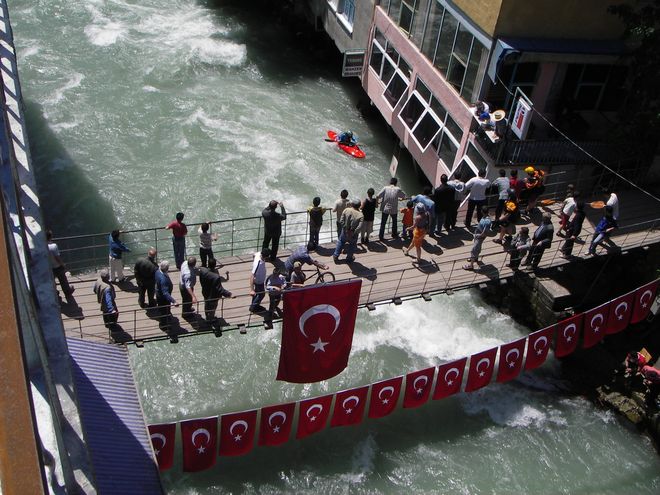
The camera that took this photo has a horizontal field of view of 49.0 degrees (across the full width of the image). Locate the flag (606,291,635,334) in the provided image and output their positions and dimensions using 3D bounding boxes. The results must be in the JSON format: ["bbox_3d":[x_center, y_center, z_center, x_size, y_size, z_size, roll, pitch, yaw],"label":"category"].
[{"bbox_3d":[6.714,1.605,16.864,0.700,1.040,0.100,-12,30,-25],"label":"flag"}]

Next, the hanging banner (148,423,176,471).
[{"bbox_3d":[-3.036,3.559,12.857,0.710,1.040,0.120,-11,31,-24],"label":"hanging banner"}]

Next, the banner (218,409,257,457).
[{"bbox_3d":[-1.625,3.334,12.931,0.700,1.040,0.100,-12,37,-25],"label":"banner"}]

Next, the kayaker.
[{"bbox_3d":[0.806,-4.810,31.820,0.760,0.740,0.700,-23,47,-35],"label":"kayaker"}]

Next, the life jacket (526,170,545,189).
[{"bbox_3d":[5.474,-1.804,19.300,0.340,0.500,0.450,16,37,11],"label":"life jacket"}]

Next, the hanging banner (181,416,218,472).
[{"bbox_3d":[-2.190,3.394,12.432,0.700,1.040,0.100,-12,25,-25],"label":"hanging banner"}]

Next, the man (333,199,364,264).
[{"bbox_3d":[0.439,-0.382,16.750,0.580,1.760,0.600,30,42,27],"label":"man"}]

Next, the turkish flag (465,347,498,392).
[{"bbox_3d":[3.360,2.725,16.131,0.710,1.040,0.120,-11,34,-24],"label":"turkish flag"}]

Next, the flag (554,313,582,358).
[{"bbox_3d":[5.342,2.055,16.339,0.700,1.040,0.100,-12,30,-25],"label":"flag"}]

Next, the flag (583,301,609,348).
[{"bbox_3d":[6.222,1.854,17.095,0.710,1.040,0.120,-11,29,-24],"label":"flag"}]

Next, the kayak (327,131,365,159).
[{"bbox_3d":[0.680,-4.182,29.500,0.680,0.420,2.380,-20,45,-32],"label":"kayak"}]

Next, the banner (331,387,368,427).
[{"bbox_3d":[0.407,3.289,14.854,0.710,1.040,0.120,-11,39,-24],"label":"banner"}]

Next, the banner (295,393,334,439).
[{"bbox_3d":[-0.309,3.380,14.489,0.710,1.040,0.120,-11,39,-24],"label":"banner"}]

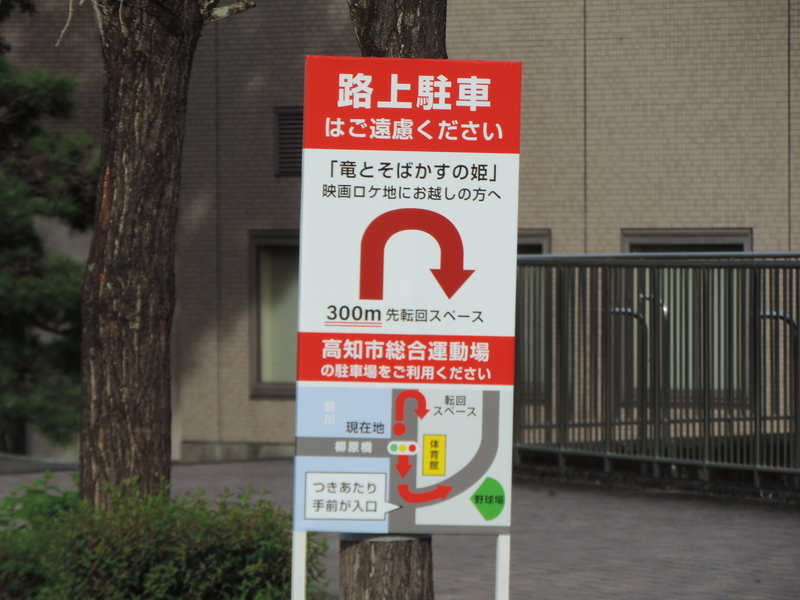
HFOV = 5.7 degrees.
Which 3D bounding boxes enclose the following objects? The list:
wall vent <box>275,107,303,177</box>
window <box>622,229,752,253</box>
[{"bbox_3d":[-0.870,-1.485,75.577,0.100,0.650,0.860,-1,1,-41],"label":"wall vent"},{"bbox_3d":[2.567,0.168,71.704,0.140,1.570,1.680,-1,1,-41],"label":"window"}]

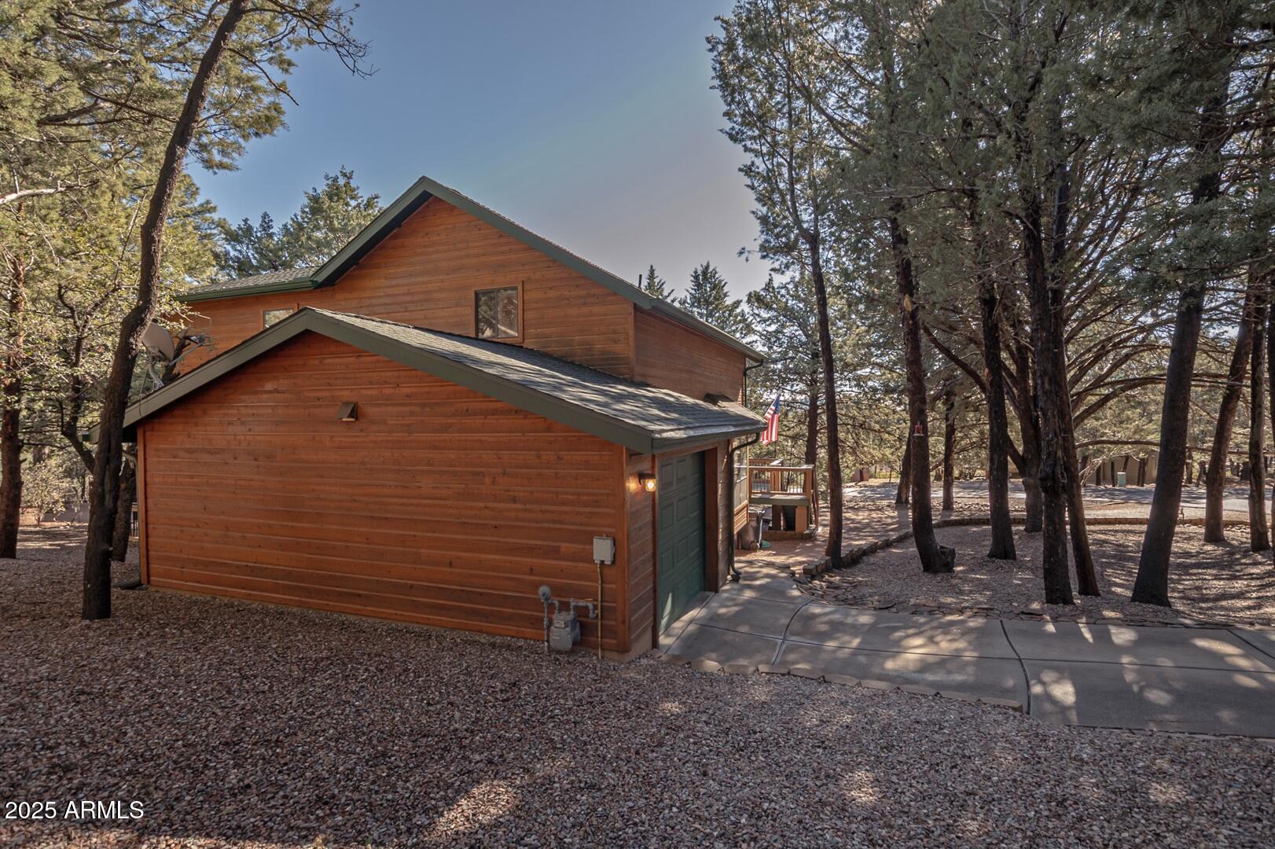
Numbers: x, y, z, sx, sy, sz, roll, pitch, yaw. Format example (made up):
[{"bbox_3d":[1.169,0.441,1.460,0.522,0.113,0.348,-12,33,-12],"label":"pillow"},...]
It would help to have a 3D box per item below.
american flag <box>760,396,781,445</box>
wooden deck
[{"bbox_3d":[4.066,-0.122,18.400,0.620,1.500,0.250,0,1,21],"label":"american flag"},{"bbox_3d":[4.796,2.391,20.007,2.400,2.279,2.900,0,1,21],"label":"wooden deck"}]

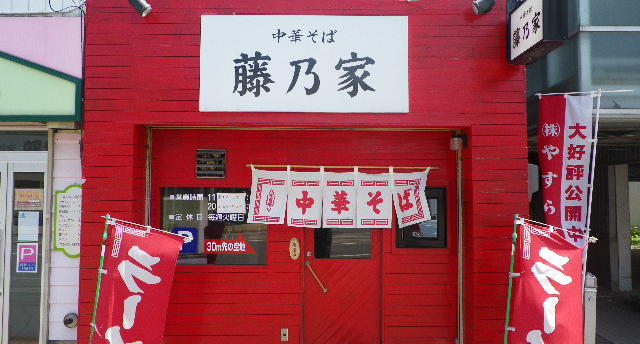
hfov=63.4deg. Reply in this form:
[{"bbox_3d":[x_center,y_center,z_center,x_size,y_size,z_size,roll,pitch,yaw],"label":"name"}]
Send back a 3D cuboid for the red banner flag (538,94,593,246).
[{"bbox_3d":[2.743,0.027,5.757,0.600,1.760,0.100,0,-3,7],"label":"red banner flag"}]

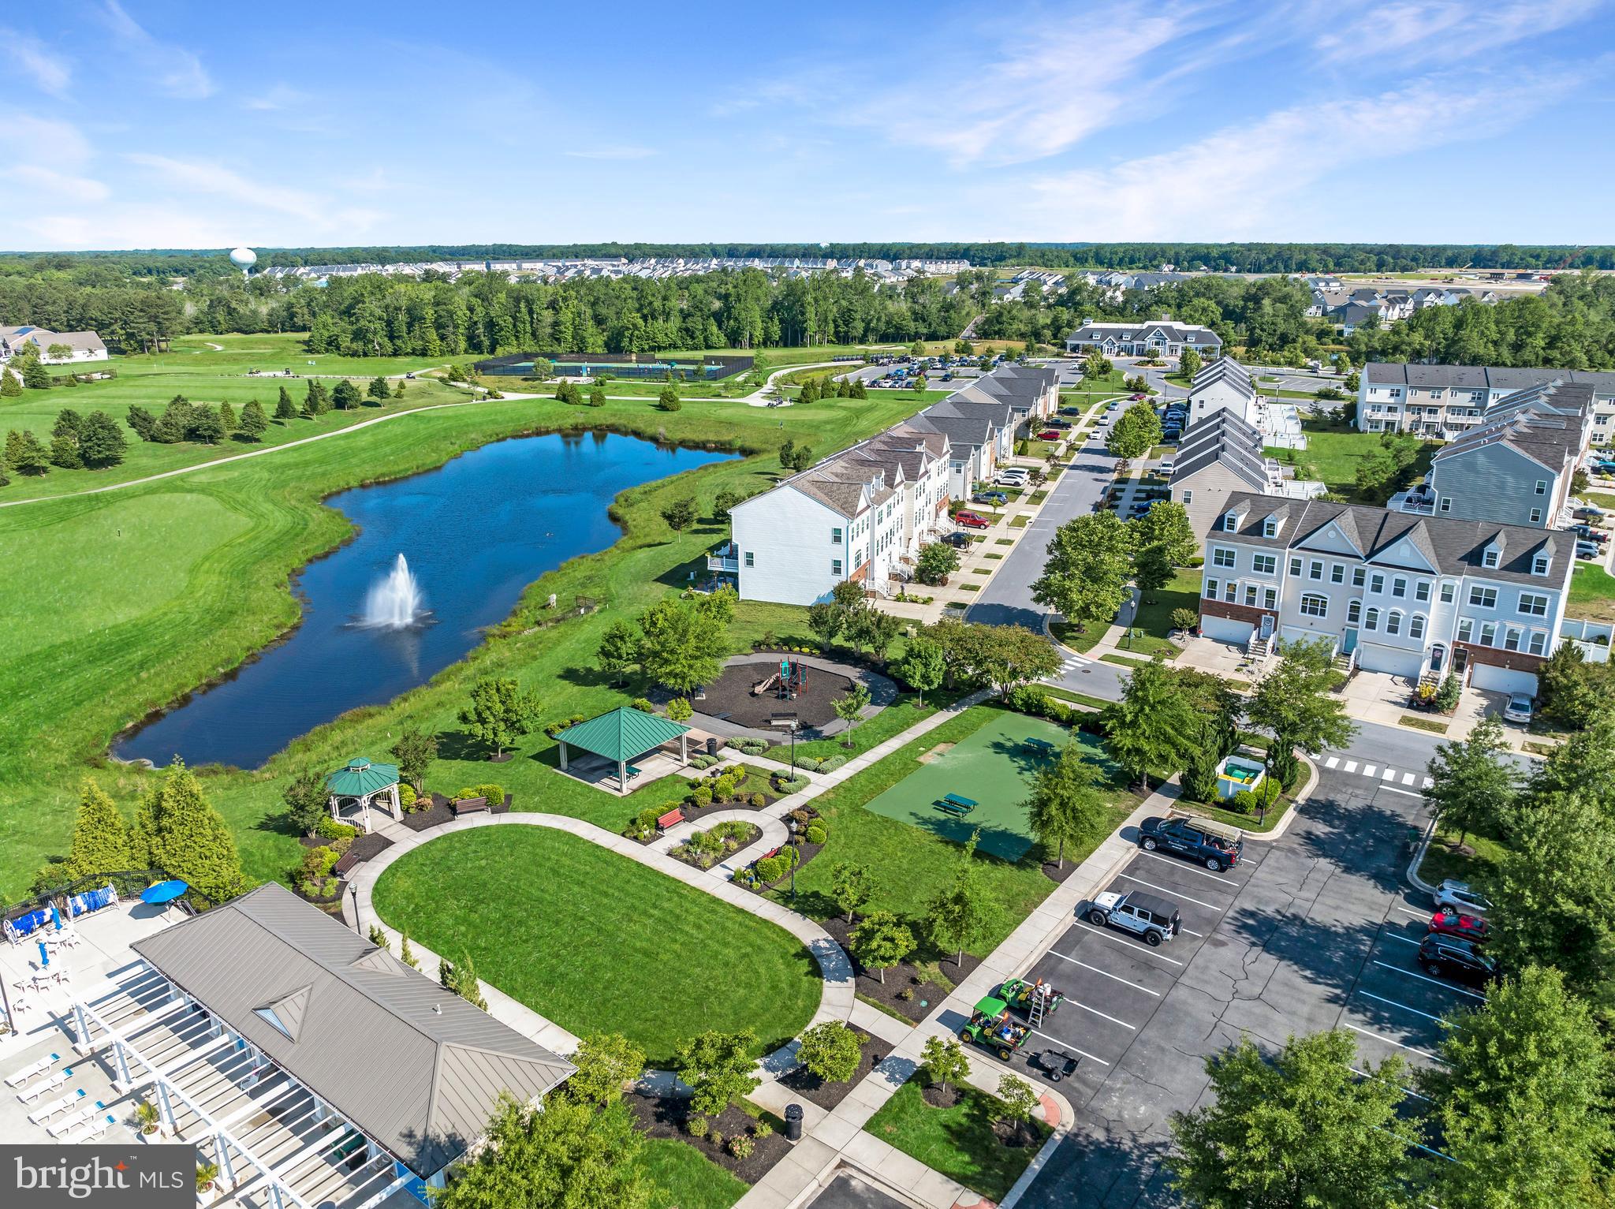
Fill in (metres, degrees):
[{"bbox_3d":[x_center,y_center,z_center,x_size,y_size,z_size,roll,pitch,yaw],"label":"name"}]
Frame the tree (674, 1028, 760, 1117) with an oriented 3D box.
[{"bbox_3d":[-3.714,19.147,45.760,3.400,3.850,3.400,0,18,0],"label":"tree"}]

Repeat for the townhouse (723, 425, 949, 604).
[{"bbox_3d":[5.162,-11.510,126.313,13.000,12.000,39.800,6,19,19],"label":"townhouse"}]

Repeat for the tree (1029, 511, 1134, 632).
[{"bbox_3d":[25.107,-2.847,100.805,9.200,11.100,9.200,6,19,19],"label":"tree"}]

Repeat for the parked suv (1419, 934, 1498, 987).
[{"bbox_3d":[32.192,17.331,54.033,4.620,1.680,1.850,13,22,36],"label":"parked suv"}]

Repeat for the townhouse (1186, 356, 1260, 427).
[{"bbox_3d":[75.312,-37.055,202.879,10.300,12.100,39.500,6,19,19],"label":"townhouse"}]

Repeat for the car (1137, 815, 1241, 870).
[{"bbox_3d":[22.958,14.038,66.746,5.850,2.040,2.060,14,23,36],"label":"car"}]

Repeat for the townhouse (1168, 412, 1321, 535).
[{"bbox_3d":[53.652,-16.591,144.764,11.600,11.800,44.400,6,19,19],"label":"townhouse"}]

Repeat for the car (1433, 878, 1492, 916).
[{"bbox_3d":[35.569,15.730,58.913,4.480,1.650,1.830,13,22,36],"label":"car"}]

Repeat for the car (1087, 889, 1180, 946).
[{"bbox_3d":[17.147,16.027,58.059,4.780,1.860,1.890,13,22,36],"label":"car"}]

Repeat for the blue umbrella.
[{"bbox_3d":[-34.254,16.232,59.889,2.280,2.440,2.280,-12,21,-32],"label":"blue umbrella"}]

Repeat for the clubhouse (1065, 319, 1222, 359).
[{"bbox_3d":[108.777,-85.660,359.275,48.000,10.000,24.500,6,19,18],"label":"clubhouse"}]

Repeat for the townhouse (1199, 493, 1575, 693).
[{"bbox_3d":[51.257,-2.232,100.044,27.300,12.200,13.200,12,22,34],"label":"townhouse"}]

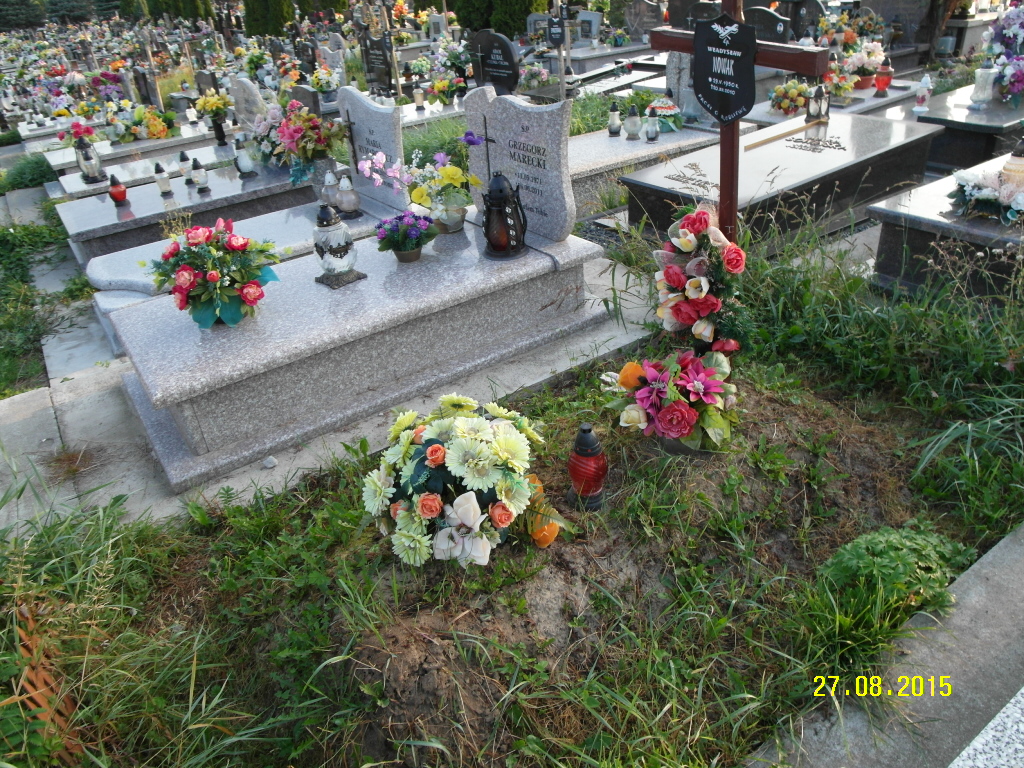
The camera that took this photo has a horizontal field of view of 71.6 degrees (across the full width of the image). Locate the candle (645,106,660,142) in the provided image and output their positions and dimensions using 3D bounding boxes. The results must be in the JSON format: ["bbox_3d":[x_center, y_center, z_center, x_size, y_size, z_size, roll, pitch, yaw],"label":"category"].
[{"bbox_3d":[0.984,-1.820,4.974,0.100,0.228,0.100,-5,30,3],"label":"candle"}]

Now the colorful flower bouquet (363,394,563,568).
[{"bbox_3d":[-0.121,0.239,1.787,0.498,0.391,0.434,-9,30,-5],"label":"colorful flower bouquet"}]

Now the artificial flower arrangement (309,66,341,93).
[{"bbox_3d":[-2.336,-3.816,8.899,0.362,0.295,0.326,-12,30,-10],"label":"artificial flower arrangement"}]

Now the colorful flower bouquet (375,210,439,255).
[{"bbox_3d":[-0.480,-0.685,3.230,0.280,0.190,0.290,-23,35,-27],"label":"colorful flower bouquet"}]

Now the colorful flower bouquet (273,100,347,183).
[{"bbox_3d":[-1.311,-1.576,4.595,0.440,0.460,0.400,-13,30,-11],"label":"colorful flower bouquet"}]

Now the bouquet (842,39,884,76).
[{"bbox_3d":[3.014,-2.783,6.080,0.340,0.270,0.360,-23,35,-27],"label":"bouquet"}]

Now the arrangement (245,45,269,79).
[{"bbox_3d":[-3.838,-4.828,10.669,0.313,0.494,0.298,-14,30,-13],"label":"arrangement"}]

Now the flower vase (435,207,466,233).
[{"bbox_3d":[-0.307,-0.833,3.605,0.150,0.105,0.160,-4,30,2],"label":"flower vase"}]

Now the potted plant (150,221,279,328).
[{"bbox_3d":[-1.166,-0.434,2.794,0.466,0.409,0.410,-18,31,-19],"label":"potted plant"}]

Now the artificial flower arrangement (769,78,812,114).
[{"bbox_3d":[2.135,-2.198,5.429,0.280,0.250,0.280,5,31,20],"label":"artificial flower arrangement"}]

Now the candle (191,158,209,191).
[{"bbox_3d":[-2.263,-1.513,5.121,0.105,0.213,0.105,-23,34,-27],"label":"candle"}]

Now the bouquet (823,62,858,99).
[{"bbox_3d":[2.483,-2.294,5.370,0.245,0.248,0.233,7,32,22],"label":"bouquet"}]

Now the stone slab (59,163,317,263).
[{"bbox_3d":[-2.230,-1.306,5.292,1.900,0.320,1.100,-23,34,-27],"label":"stone slab"}]

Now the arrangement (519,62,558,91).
[{"bbox_3d":[0.265,-3.323,7.686,0.340,0.260,0.380,-23,35,-27],"label":"arrangement"}]

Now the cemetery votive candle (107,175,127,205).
[{"bbox_3d":[-2.593,-1.264,4.634,0.112,0.185,0.112,-23,35,-27],"label":"cemetery votive candle"}]

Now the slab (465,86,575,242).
[{"bbox_3d":[0.044,-1.094,3.465,0.077,0.662,0.812,-23,34,-27],"label":"slab"}]

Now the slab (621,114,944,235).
[{"bbox_3d":[1.646,-1.228,4.246,2.010,0.310,0.862,-25,34,-29],"label":"slab"}]

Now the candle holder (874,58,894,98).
[{"bbox_3d":[2.962,-2.426,5.635,0.135,0.288,0.135,-23,34,-27],"label":"candle holder"}]

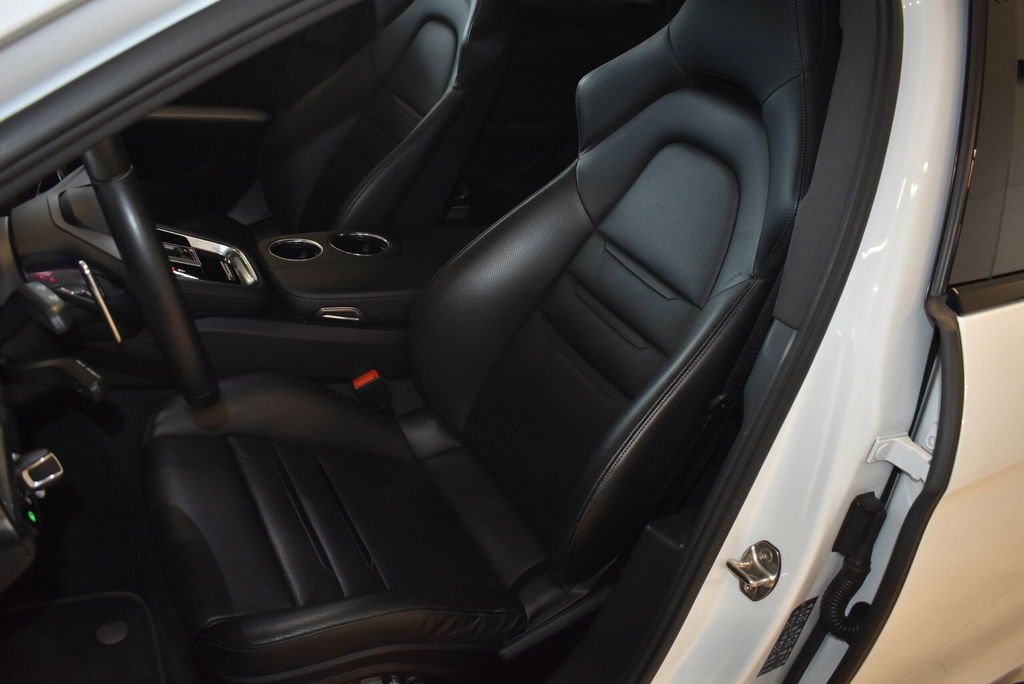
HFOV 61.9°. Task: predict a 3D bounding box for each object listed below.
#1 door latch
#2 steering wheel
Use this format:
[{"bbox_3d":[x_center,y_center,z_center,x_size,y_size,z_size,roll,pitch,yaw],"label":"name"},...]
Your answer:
[{"bbox_3d":[0.194,0.187,0.697,0.032,0.060,0.037,-4,32,-32],"label":"door latch"},{"bbox_3d":[-0.361,-0.089,0.774,0.085,0.370,0.370,-23,40,-19],"label":"steering wheel"}]

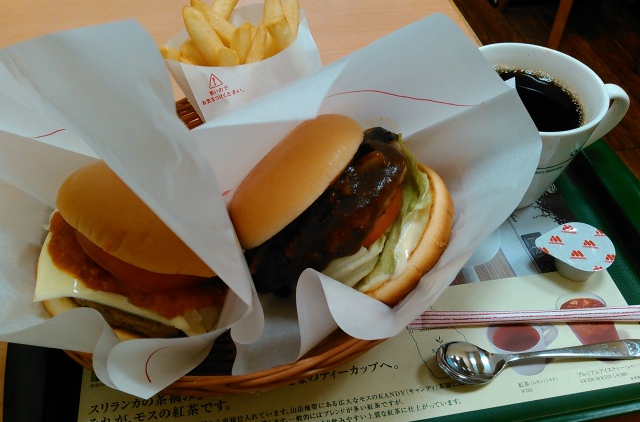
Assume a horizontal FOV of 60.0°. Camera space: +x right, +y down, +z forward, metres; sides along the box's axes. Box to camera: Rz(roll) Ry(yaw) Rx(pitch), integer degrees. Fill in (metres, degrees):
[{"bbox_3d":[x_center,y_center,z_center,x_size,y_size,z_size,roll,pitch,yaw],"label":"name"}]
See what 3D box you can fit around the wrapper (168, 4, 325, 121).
[{"bbox_3d":[-0.046,-0.079,0.363,0.097,0.080,0.050,-23,54,-20],"label":"wrapper"}]

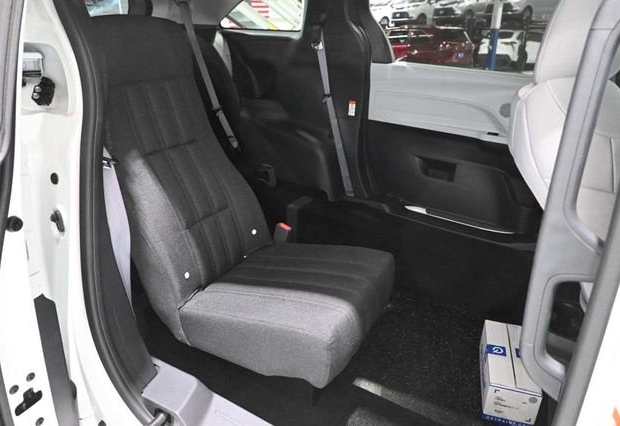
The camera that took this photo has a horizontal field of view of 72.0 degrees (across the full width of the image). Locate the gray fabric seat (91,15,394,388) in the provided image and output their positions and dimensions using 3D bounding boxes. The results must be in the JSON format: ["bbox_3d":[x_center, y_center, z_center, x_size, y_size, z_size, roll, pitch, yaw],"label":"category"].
[{"bbox_3d":[-0.191,-0.089,1.198,0.797,0.831,0.471,11,23,27],"label":"gray fabric seat"}]

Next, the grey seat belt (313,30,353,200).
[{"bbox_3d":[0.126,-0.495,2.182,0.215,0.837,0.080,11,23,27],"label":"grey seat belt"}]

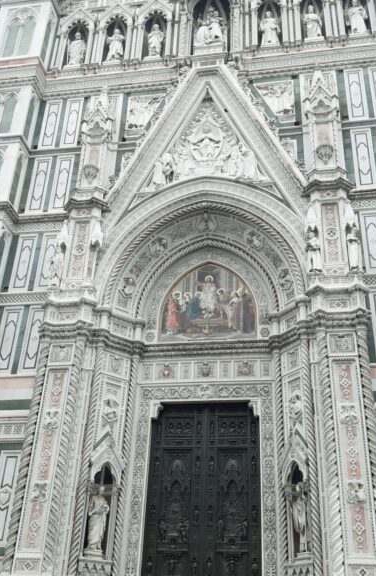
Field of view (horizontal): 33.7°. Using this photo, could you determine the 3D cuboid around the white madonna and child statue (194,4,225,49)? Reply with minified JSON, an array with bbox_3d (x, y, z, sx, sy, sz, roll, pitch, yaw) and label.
[{"bbox_3d":[1.093,-12.468,29.786,1.412,2.785,0.995,-3,-30,10],"label":"white madonna and child statue"}]

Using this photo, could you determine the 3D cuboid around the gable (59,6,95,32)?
[{"bbox_3d":[-5.567,-13.699,31.900,1.850,1.500,0.400,-3,-30,10],"label":"gable"}]

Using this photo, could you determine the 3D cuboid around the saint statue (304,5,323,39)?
[{"bbox_3d":[5.946,-12.664,29.544,0.880,2.350,0.650,-3,-30,10],"label":"saint statue"}]

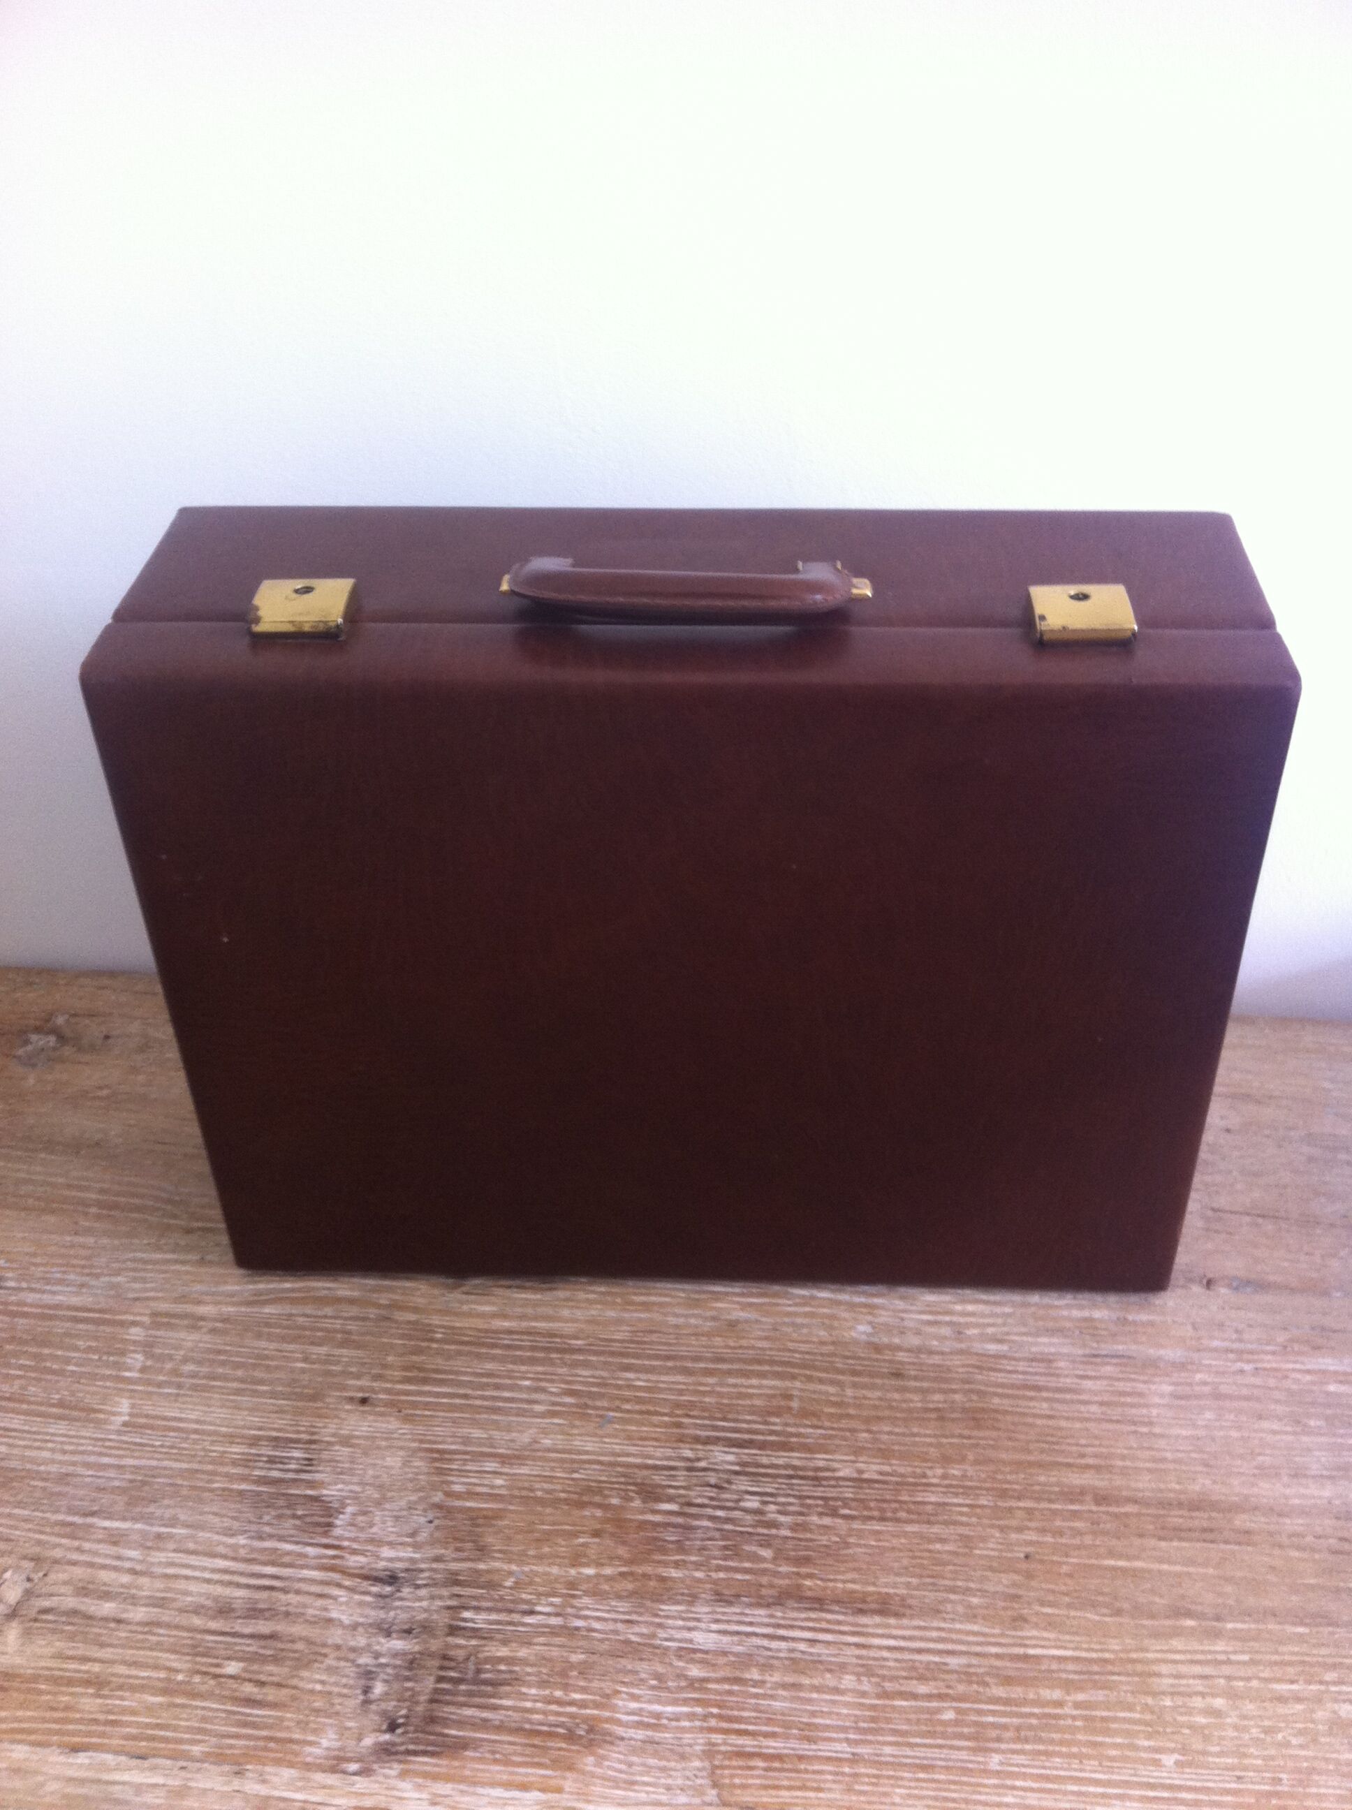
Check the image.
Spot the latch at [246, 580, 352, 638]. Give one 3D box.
[{"bbox_3d":[-0.146,-0.117,0.714,0.036,0.008,0.036,1,38,3],"label":"latch"}]

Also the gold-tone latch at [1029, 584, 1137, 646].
[{"bbox_3d":[0.155,-0.112,0.696,0.036,0.008,0.036,1,38,3],"label":"gold-tone latch"}]

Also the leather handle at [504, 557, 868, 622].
[{"bbox_3d":[0.003,-0.123,0.705,0.141,0.022,0.041,1,38,3],"label":"leather handle"}]

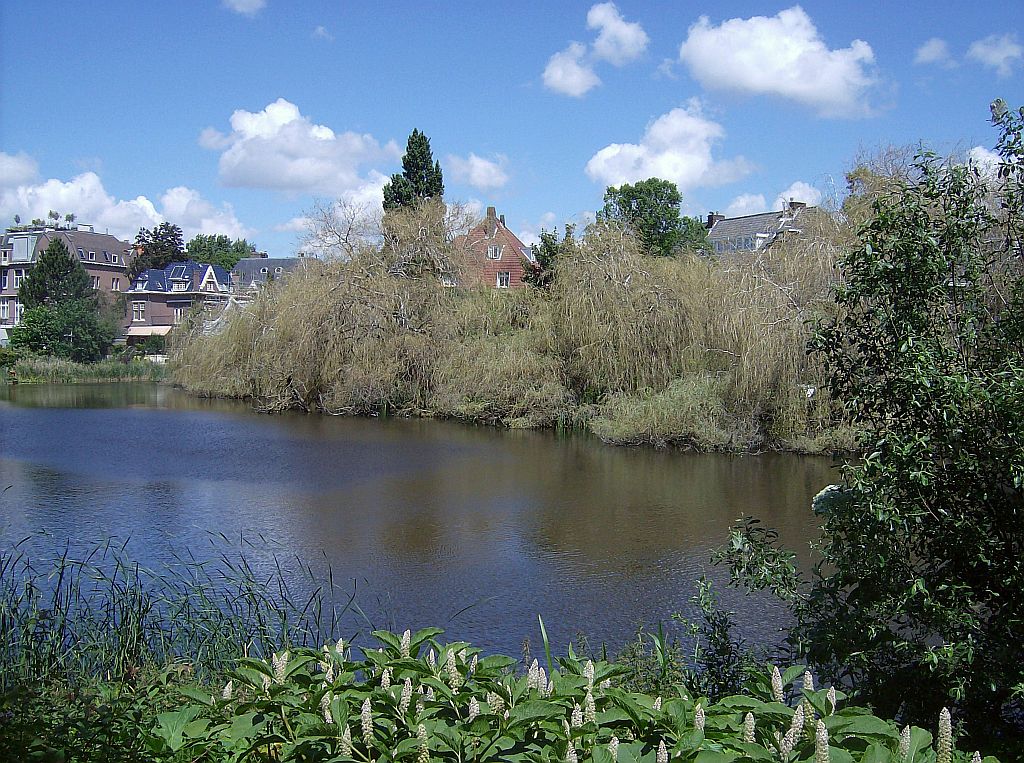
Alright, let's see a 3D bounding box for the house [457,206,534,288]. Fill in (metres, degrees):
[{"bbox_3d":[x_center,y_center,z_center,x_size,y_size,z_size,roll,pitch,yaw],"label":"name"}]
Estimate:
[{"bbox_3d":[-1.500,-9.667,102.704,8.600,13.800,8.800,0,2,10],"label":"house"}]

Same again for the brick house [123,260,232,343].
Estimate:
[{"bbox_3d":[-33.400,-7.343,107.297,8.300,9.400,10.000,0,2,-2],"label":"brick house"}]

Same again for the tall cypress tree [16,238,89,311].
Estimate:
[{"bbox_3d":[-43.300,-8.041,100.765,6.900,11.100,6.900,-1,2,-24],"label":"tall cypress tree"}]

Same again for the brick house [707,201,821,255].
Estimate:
[{"bbox_3d":[21.600,-8.744,91.731,9.000,12.800,11.500,-1,3,-34],"label":"brick house"}]

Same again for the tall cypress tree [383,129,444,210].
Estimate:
[{"bbox_3d":[-7.300,-10.279,79.663,5.100,16.800,5.100,0,2,0],"label":"tall cypress tree"}]

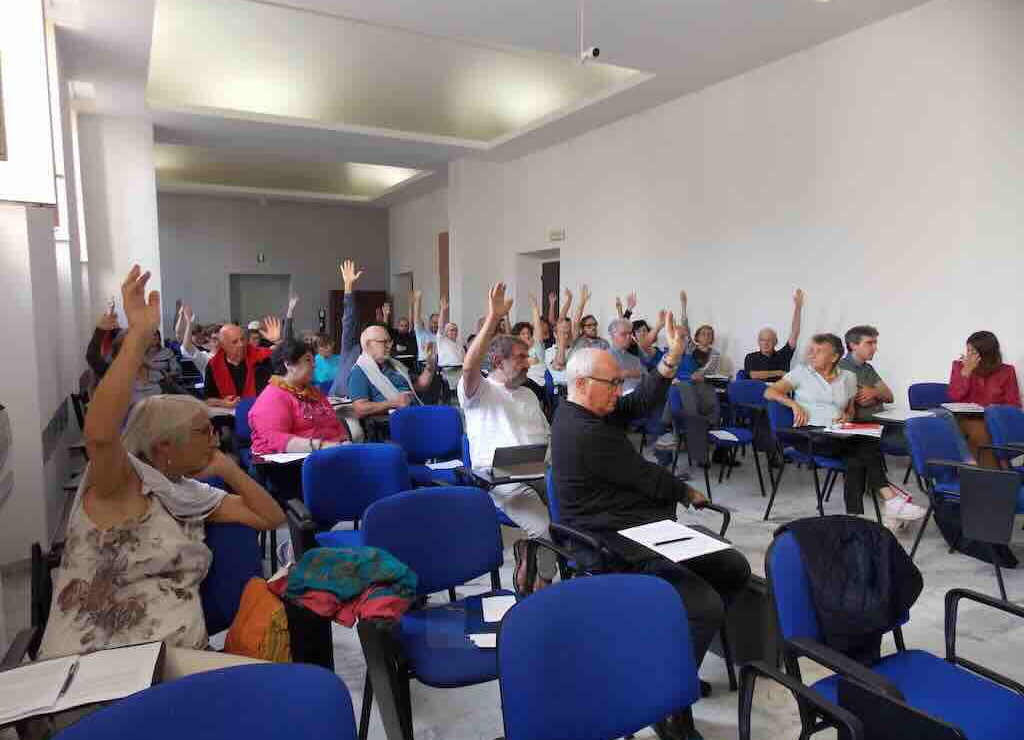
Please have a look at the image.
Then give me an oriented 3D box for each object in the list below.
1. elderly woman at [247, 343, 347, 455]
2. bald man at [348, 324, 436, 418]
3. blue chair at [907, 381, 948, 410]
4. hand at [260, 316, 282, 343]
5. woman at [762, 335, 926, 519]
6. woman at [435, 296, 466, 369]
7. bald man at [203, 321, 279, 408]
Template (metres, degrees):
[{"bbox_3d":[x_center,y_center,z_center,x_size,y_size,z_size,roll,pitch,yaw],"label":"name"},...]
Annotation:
[{"bbox_3d":[-0.986,0.485,3.442,0.560,1.230,0.780,-5,7,-42],"label":"elderly woman"},{"bbox_3d":[-0.859,0.343,4.917,0.620,1.320,0.760,-5,7,-38],"label":"bald man"},{"bbox_3d":[3.506,0.507,5.374,0.570,0.810,0.580,-4,6,-27],"label":"blue chair"},{"bbox_3d":[-1.485,-0.250,4.200,0.125,0.170,0.070,-3,6,-25],"label":"hand"},{"bbox_3d":[2.146,0.396,4.460,0.740,1.240,0.720,-2,6,-17],"label":"woman"},{"bbox_3d":[-0.731,-0.130,8.376,0.520,1.500,0.680,-3,6,-22],"label":"woman"},{"bbox_3d":[-2.004,0.325,5.165,0.620,1.330,0.760,-4,6,-27],"label":"bald man"}]

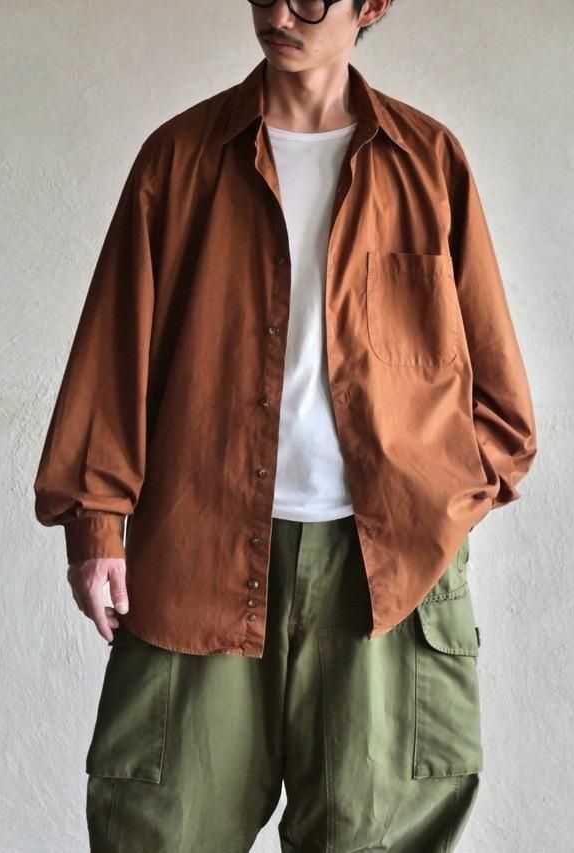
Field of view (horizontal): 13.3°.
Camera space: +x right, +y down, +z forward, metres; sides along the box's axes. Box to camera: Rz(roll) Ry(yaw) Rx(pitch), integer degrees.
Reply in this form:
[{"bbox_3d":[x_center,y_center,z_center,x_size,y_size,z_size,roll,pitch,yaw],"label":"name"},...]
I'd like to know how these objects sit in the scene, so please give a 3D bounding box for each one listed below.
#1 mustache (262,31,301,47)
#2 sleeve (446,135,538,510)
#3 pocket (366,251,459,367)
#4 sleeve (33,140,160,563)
[{"bbox_3d":[-0.008,-0.568,3.610,0.064,0.018,0.020,17,13,24],"label":"mustache"},{"bbox_3d":[0.303,-0.150,3.690,0.155,0.590,0.210,-6,-1,-3],"label":"sleeve"},{"bbox_3d":[0.183,-0.172,3.600,0.140,0.168,0.022,0,2,-11],"label":"pocket"},{"bbox_3d":[-0.271,-0.113,3.690,0.168,0.640,0.200,7,-2,0],"label":"sleeve"}]

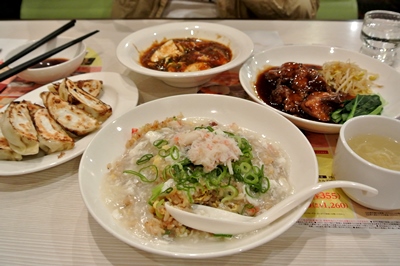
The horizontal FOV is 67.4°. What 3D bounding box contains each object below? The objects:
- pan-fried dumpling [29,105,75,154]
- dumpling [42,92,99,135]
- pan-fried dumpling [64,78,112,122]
[{"bbox_3d":[-0.154,-0.005,0.309,0.030,0.024,0.088,-28,45,-31],"label":"pan-fried dumpling"},{"bbox_3d":[-0.144,-0.023,0.330,0.098,0.026,0.036,28,46,31],"label":"dumpling"},{"bbox_3d":[-0.131,-0.039,0.349,0.029,0.029,0.096,-30,47,-33],"label":"pan-fried dumpling"}]

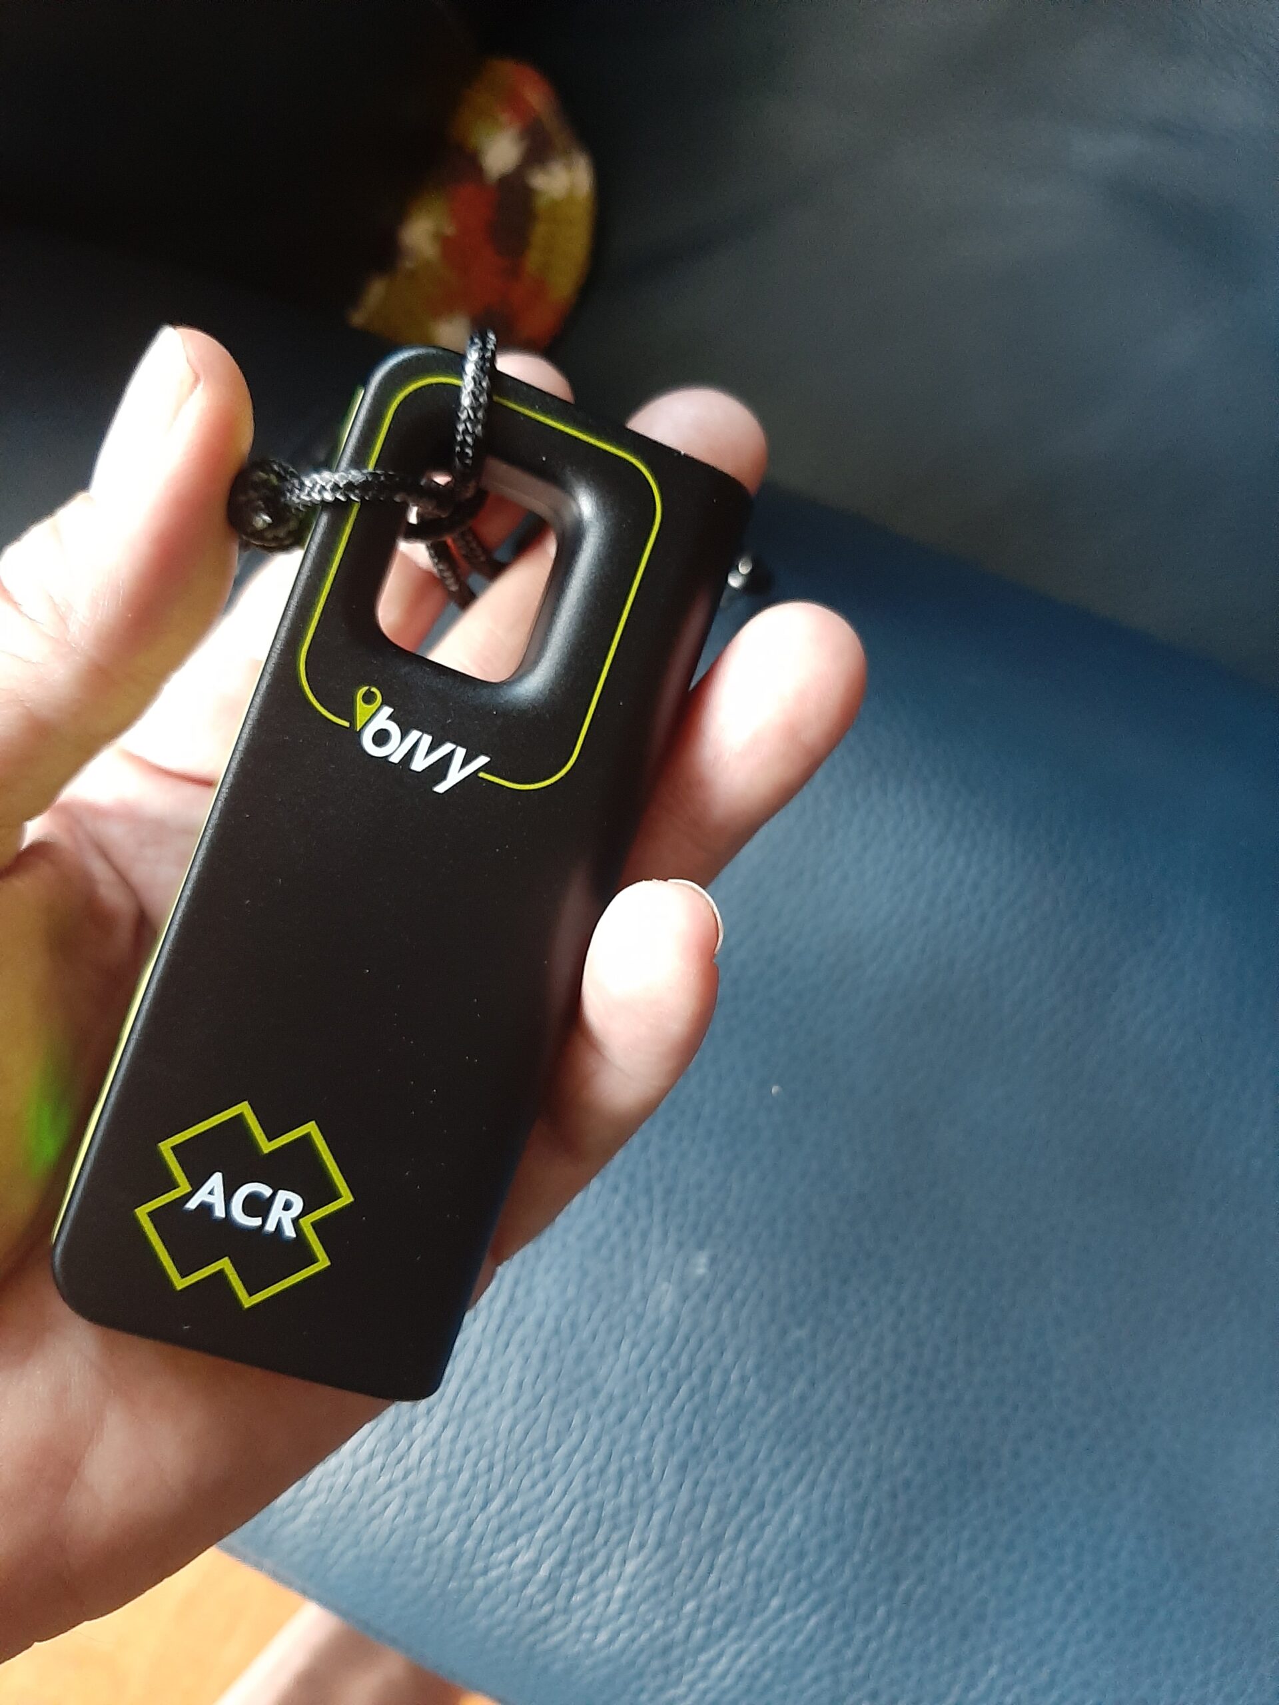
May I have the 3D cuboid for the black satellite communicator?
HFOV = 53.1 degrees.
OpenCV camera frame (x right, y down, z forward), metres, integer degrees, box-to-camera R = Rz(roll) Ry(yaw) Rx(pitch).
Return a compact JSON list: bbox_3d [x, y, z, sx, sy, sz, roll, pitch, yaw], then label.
[{"bbox_3d":[-0.026,0.003,0.151,0.047,0.021,0.113,20,89,-12],"label":"black satellite communicator"}]

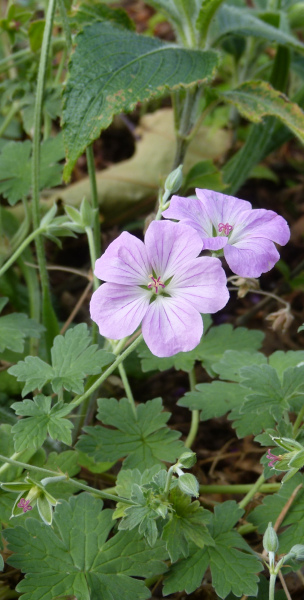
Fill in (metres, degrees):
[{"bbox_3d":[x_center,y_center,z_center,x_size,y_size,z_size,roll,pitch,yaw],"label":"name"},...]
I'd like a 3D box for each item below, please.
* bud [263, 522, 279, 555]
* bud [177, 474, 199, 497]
[{"bbox_3d":[0.034,0.069,0.460,0.004,0.010,0.004,-3,11,0],"label":"bud"},{"bbox_3d":[0.011,0.055,0.475,0.005,0.009,0.005,-38,-8,0],"label":"bud"}]

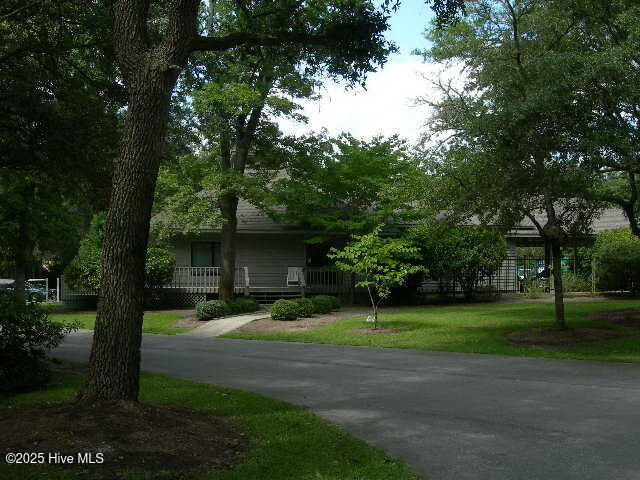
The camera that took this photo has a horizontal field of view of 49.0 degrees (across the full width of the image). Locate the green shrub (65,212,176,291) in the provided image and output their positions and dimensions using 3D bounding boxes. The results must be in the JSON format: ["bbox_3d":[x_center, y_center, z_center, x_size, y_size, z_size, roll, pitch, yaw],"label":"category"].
[{"bbox_3d":[-8.518,0.662,30.000,4.600,3.640,3.600,0,-2,-3],"label":"green shrub"}]

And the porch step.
[{"bbox_3d":[-1.876,2.469,30.300,2.250,0.660,0.950,0,-2,-3],"label":"porch step"}]

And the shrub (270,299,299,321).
[{"bbox_3d":[-1.177,2.305,23.300,0.950,0.720,0.950,0,-2,-3],"label":"shrub"}]

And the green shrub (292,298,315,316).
[{"bbox_3d":[-0.578,2.363,24.600,0.850,0.620,0.850,0,-2,-3],"label":"green shrub"}]

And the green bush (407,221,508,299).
[{"bbox_3d":[5.675,0.887,29.000,3.900,3.200,3.300,0,-2,0],"label":"green bush"}]

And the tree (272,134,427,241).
[{"bbox_3d":[1.239,-0.987,29.500,6.300,6.820,5.800,0,-2,-3],"label":"tree"}]

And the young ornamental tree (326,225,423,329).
[{"bbox_3d":[1.592,1.057,19.800,2.650,2.850,2.400,0,-2,-3],"label":"young ornamental tree"}]

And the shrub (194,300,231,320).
[{"bbox_3d":[-3.519,2.308,23.000,1.120,0.650,1.050,0,-2,-3],"label":"shrub"}]

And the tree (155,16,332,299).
[{"bbox_3d":[-3.103,-3.265,28.500,7.100,11.650,6.500,0,-2,-3],"label":"tree"}]

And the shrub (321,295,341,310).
[{"bbox_3d":[0.404,2.402,27.000,0.820,0.610,0.820,0,-2,-3],"label":"shrub"}]

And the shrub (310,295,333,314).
[{"bbox_3d":[0.055,2.368,25.800,0.850,0.730,0.850,0,-2,-3],"label":"shrub"}]

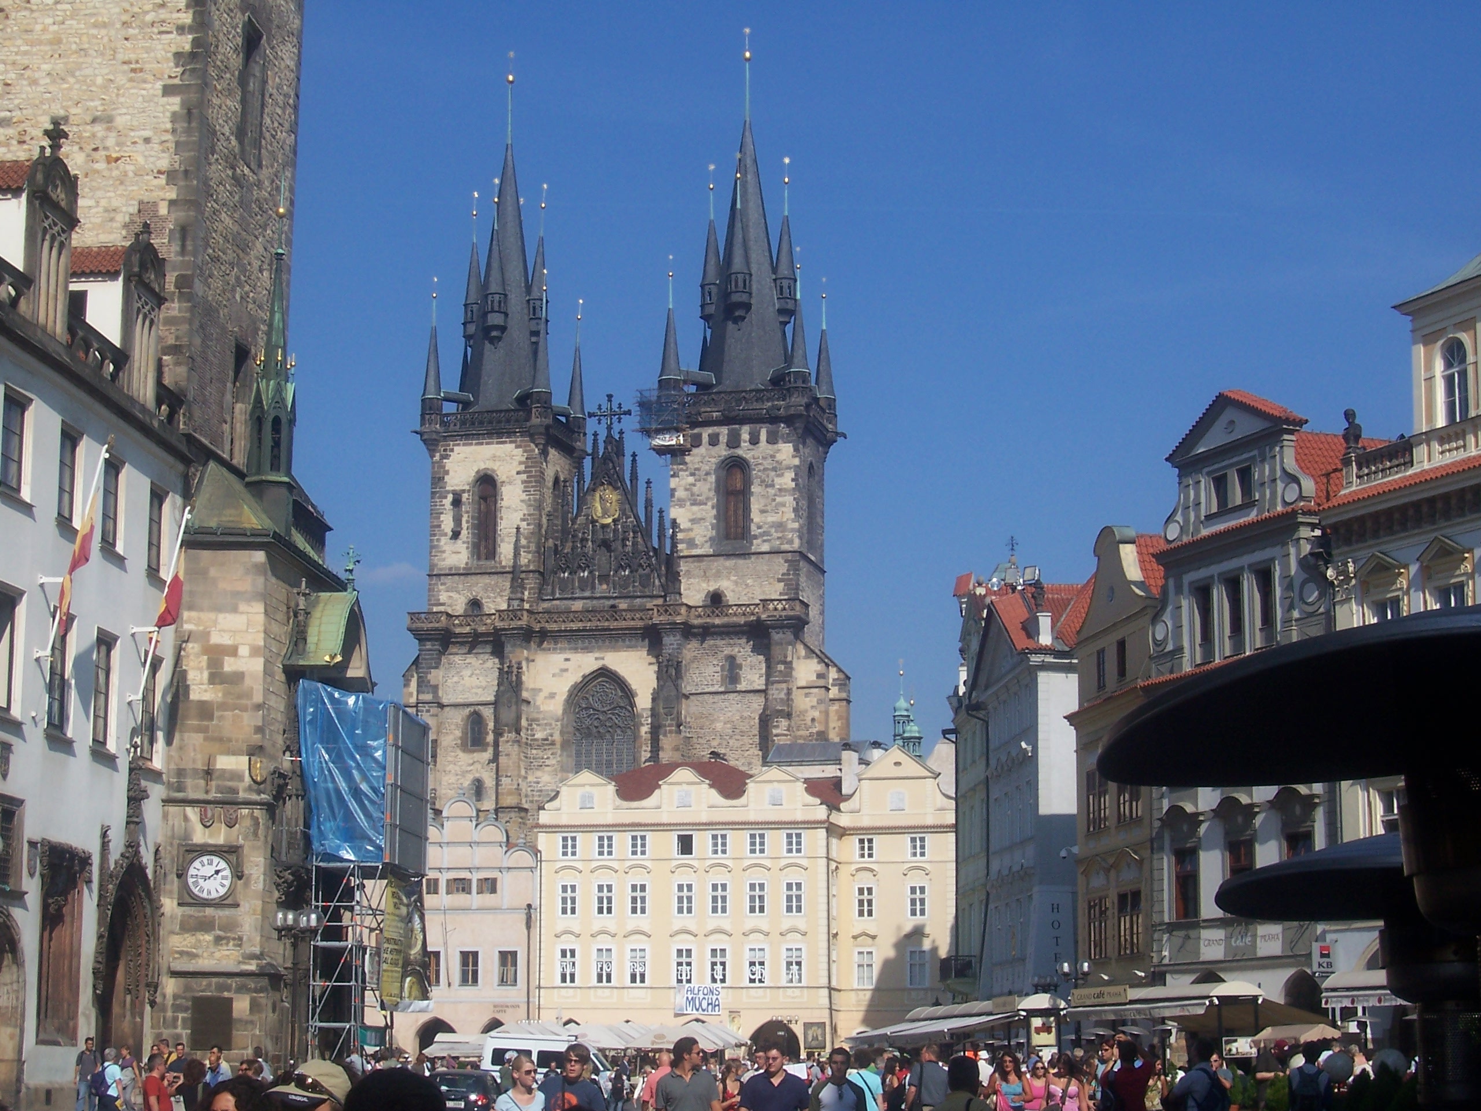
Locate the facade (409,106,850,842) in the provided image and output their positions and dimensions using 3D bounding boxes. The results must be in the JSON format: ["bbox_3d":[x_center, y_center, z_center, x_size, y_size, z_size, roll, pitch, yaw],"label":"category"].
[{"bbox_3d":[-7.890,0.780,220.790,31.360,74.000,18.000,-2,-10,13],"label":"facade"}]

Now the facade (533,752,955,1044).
[{"bbox_3d":[1.800,23.720,185.680,27.660,20.700,15.000,-2,-10,13],"label":"facade"}]

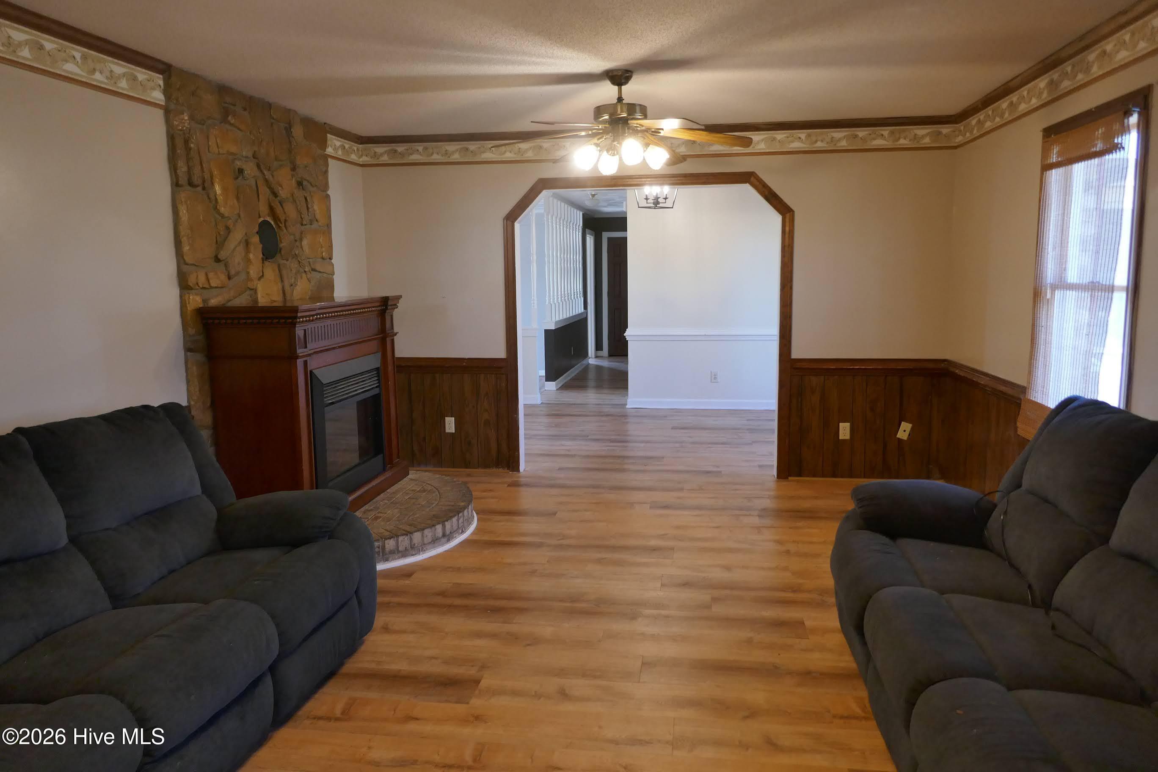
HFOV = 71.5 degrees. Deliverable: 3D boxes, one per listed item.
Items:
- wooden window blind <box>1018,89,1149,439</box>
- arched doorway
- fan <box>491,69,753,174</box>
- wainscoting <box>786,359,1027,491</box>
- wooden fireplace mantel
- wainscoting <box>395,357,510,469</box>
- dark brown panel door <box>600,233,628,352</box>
[{"bbox_3d":[2.195,-0.433,3.547,0.099,1.515,0.950,1,8,9],"label":"wooden window blind"},{"bbox_3d":[0.468,-0.401,5.652,2.010,2.104,0.059,1,8,9],"label":"arched doorway"},{"bbox_3d":[0.201,-1.294,3.950,1.307,0.472,1.267,1,8,9],"label":"fan"},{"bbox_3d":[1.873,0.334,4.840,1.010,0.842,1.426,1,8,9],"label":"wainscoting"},{"bbox_3d":[-1.468,0.103,4.578,0.506,1.169,1.339,1,8,9],"label":"wooden fireplace mantel"},{"bbox_3d":[-1.011,0.210,5.967,1.005,0.842,0.049,1,8,9],"label":"wainscoting"},{"bbox_3d":[0.815,-1.551,13.857,0.760,2.100,0.080,0,8,8],"label":"dark brown panel door"}]

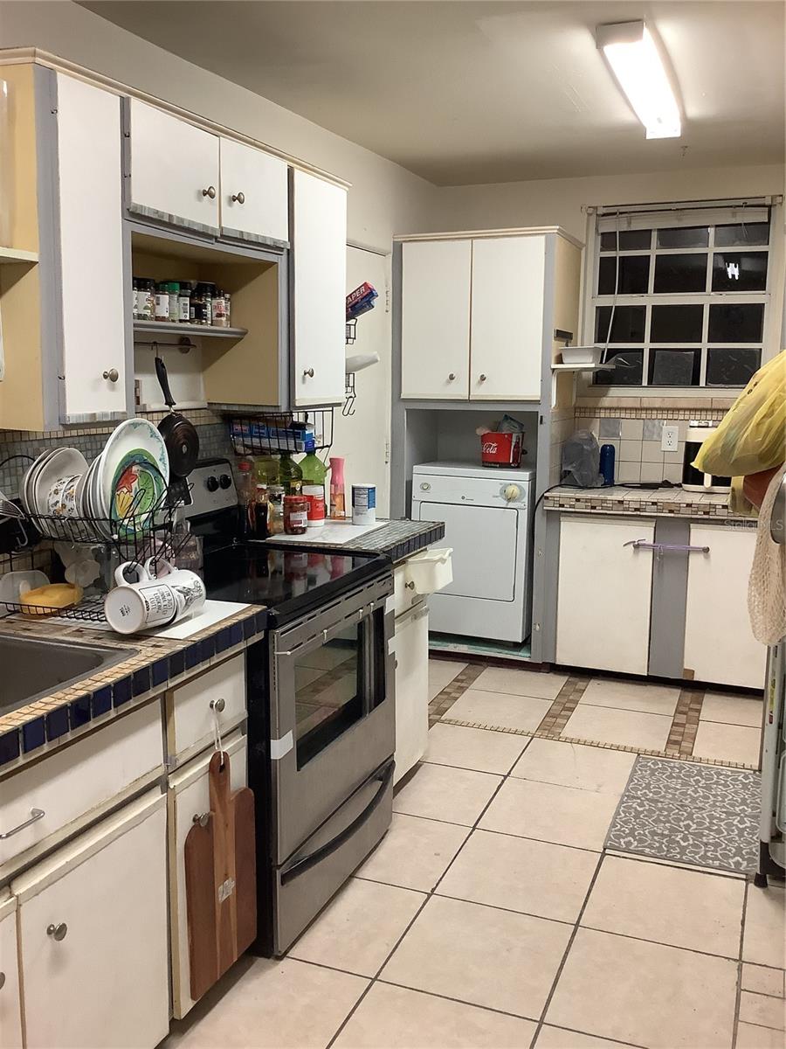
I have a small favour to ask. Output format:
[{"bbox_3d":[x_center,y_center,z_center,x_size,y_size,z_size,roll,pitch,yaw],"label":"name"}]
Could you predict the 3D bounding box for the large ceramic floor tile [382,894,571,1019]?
[{"bbox_3d":[0.223,1.079,2.368,0.400,0.010,0.400,4,10,22],"label":"large ceramic floor tile"}]

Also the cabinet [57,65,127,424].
[{"bbox_3d":[-0.798,-0.611,2.136,0.300,0.700,0.210,4,10,22],"label":"cabinet"}]

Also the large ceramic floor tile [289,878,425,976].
[{"bbox_3d":[-0.155,1.053,2.517,0.400,0.010,0.400,4,10,22],"label":"large ceramic floor tile"}]

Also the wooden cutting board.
[{"bbox_3d":[-0.387,0.763,2.127,0.019,0.530,0.287,4,10,22],"label":"wooden cutting board"}]

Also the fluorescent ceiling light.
[{"bbox_3d":[0.876,-1.501,3.248,0.132,0.055,1.199,4,10,21],"label":"fluorescent ceiling light"}]

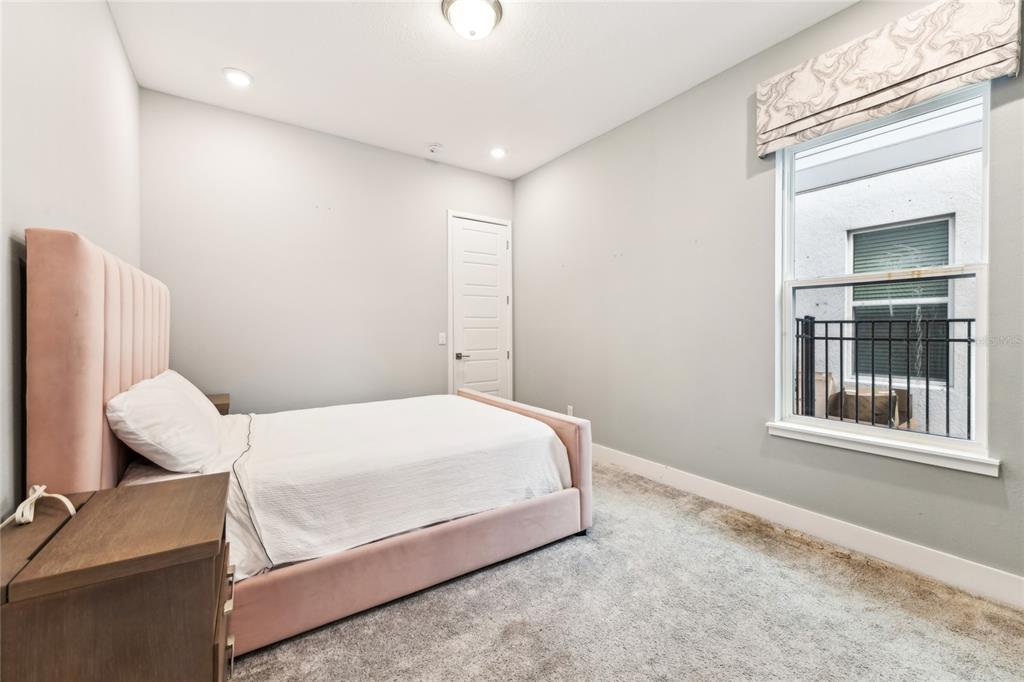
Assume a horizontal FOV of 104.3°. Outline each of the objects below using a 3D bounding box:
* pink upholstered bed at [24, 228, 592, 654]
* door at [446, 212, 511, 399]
[{"bbox_3d":[-0.892,0.396,2.414,2.215,1.494,1.597,-1,1,-33],"label":"pink upholstered bed"},{"bbox_3d":[-0.351,-0.155,4.538,0.828,2.507,0.080,-1,1,-35],"label":"door"}]

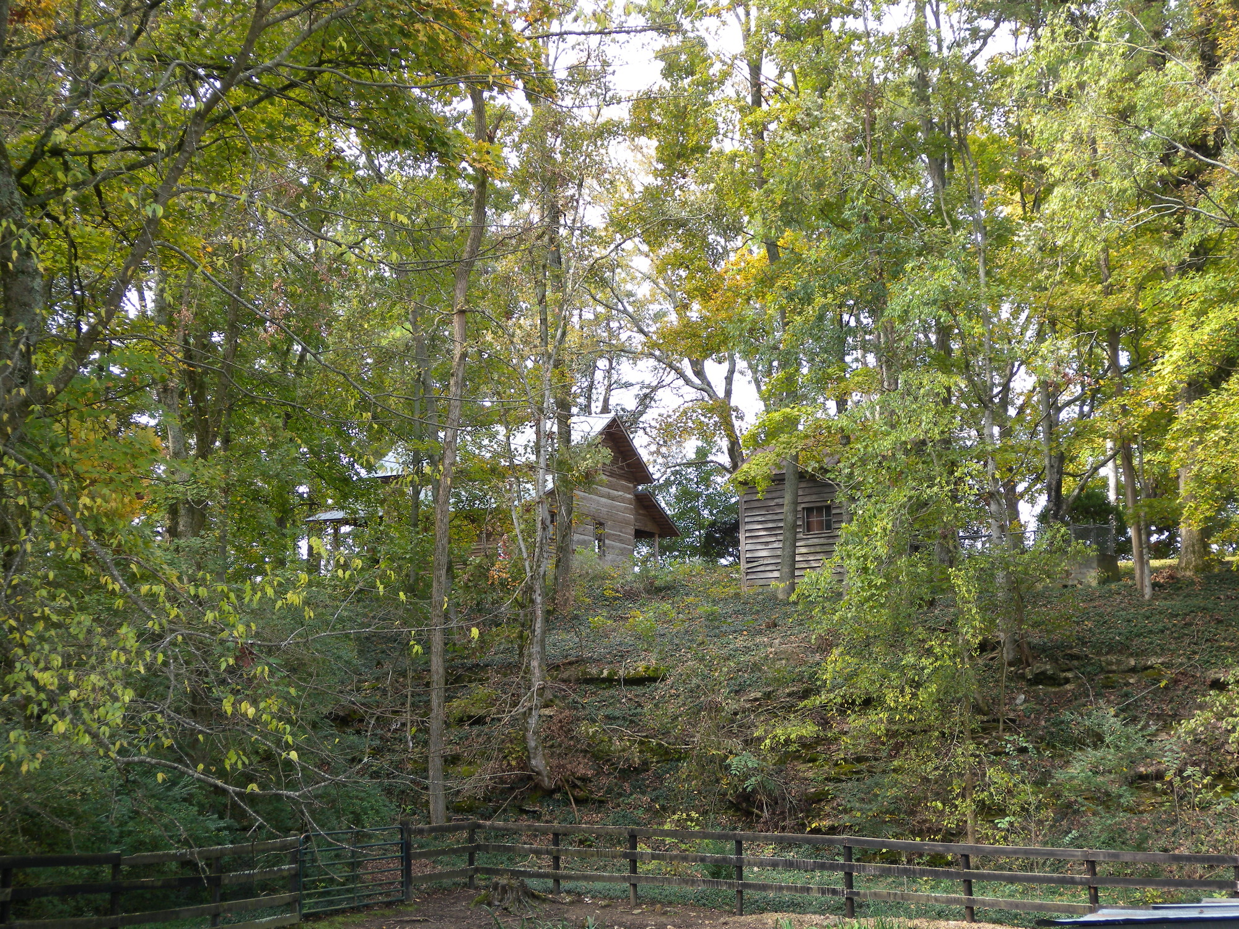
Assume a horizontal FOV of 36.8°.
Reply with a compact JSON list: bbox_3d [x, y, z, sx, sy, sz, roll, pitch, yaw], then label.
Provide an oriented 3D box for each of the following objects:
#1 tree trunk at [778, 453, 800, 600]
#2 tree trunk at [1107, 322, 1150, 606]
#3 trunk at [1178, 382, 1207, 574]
[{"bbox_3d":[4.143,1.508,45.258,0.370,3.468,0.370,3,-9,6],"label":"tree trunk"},{"bbox_3d":[12.053,-0.097,44.056,0.360,6.480,0.360,-6,-10,15],"label":"tree trunk"},{"bbox_3d":[14.900,0.334,48.354,0.680,5.004,0.680,0,-9,17],"label":"trunk"}]

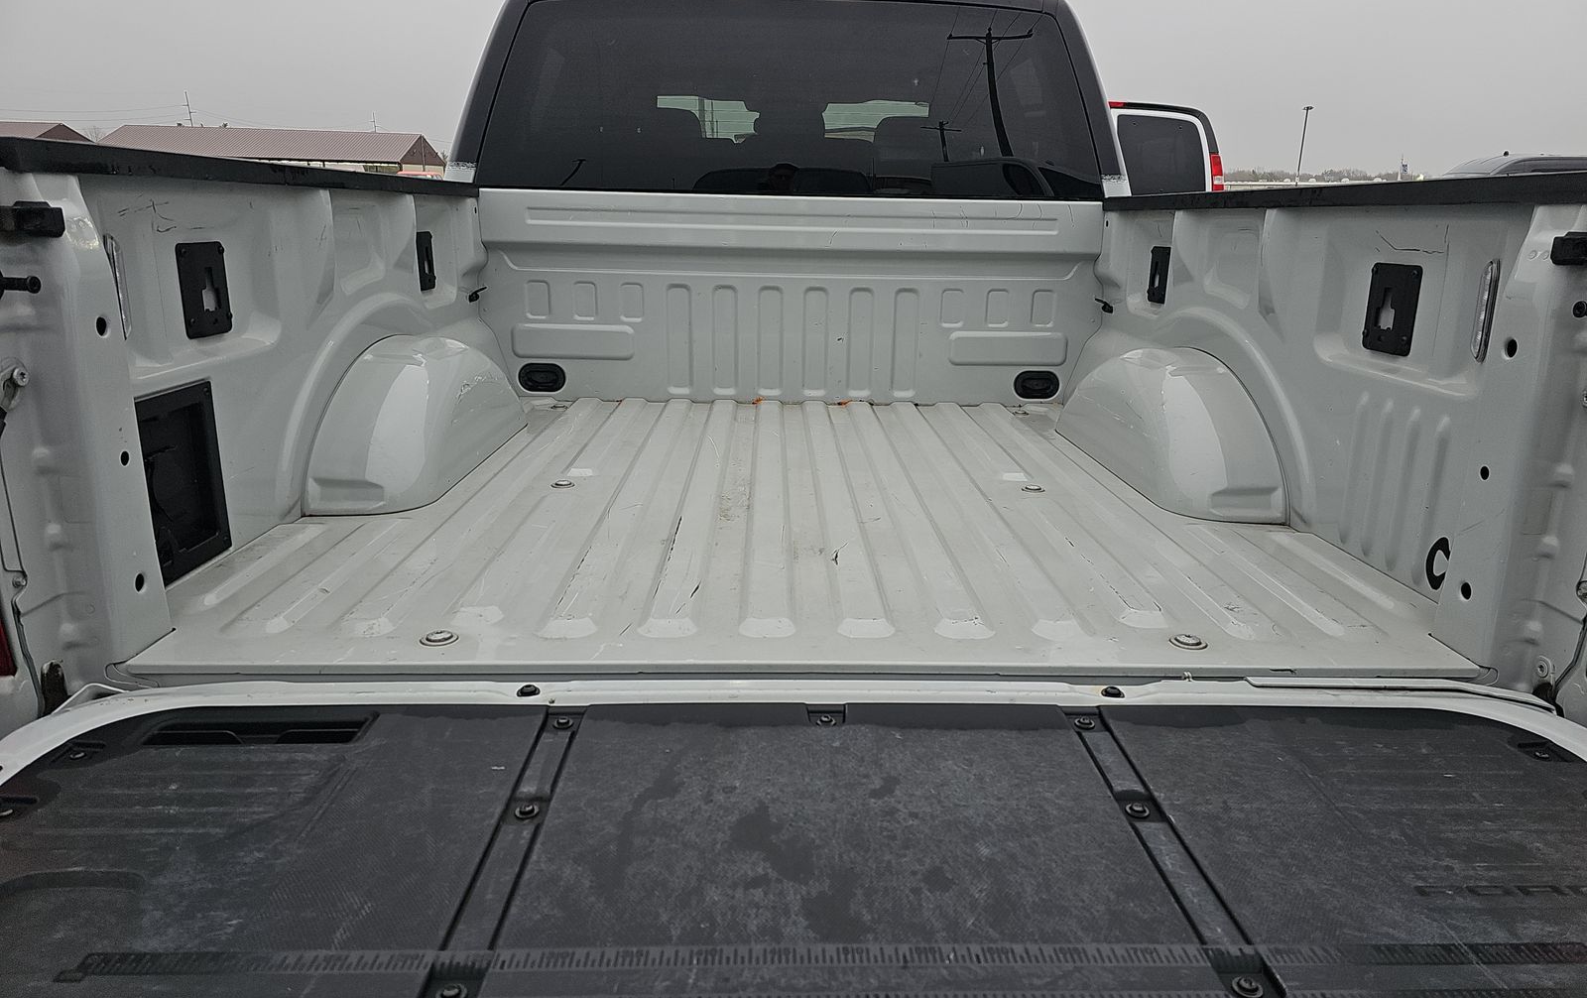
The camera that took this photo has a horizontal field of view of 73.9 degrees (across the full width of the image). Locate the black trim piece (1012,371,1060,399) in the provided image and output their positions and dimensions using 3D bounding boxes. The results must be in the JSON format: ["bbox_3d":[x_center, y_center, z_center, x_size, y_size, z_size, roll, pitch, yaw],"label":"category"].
[{"bbox_3d":[0.654,-0.303,2.827,0.126,0.079,0.025,0,15,-1],"label":"black trim piece"}]

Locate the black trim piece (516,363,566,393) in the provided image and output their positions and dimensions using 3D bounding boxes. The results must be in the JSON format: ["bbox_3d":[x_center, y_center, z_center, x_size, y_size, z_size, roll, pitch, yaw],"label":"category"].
[{"bbox_3d":[-0.666,-0.320,2.792,0.126,0.079,0.025,0,15,-1],"label":"black trim piece"}]

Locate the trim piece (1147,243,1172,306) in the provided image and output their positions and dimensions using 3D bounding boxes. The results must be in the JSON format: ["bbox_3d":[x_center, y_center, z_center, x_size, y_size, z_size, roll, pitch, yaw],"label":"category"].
[{"bbox_3d":[0.822,-0.501,2.358,0.020,0.124,0.103,0,15,-1],"label":"trim piece"}]

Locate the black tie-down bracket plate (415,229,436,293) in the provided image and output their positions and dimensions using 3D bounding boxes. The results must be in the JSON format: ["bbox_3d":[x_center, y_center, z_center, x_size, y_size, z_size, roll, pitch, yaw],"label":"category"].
[{"bbox_3d":[-0.808,-0.521,2.315,0.020,0.124,0.103,0,15,-1],"label":"black tie-down bracket plate"}]

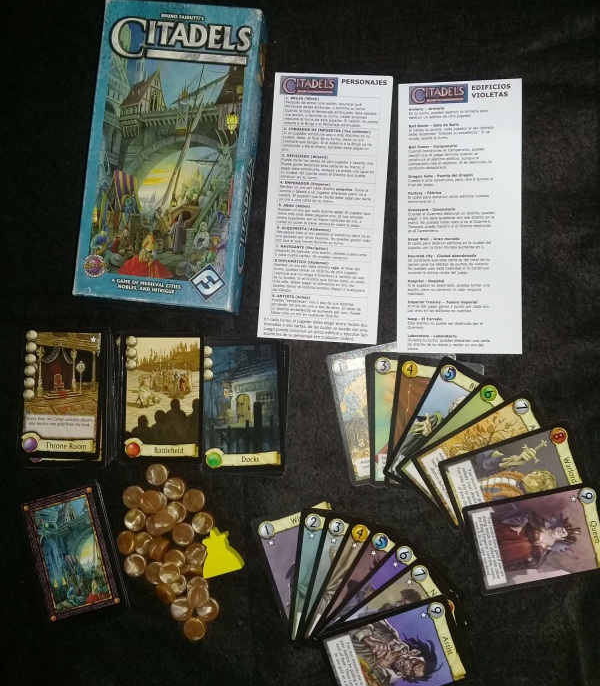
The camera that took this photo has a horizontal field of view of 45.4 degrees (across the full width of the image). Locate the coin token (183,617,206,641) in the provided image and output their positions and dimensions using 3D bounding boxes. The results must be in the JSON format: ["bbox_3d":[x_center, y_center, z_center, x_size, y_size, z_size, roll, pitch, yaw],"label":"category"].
[{"bbox_3d":[-0.072,0.198,0.494,0.015,0.005,0.015,0,86,7],"label":"coin token"}]

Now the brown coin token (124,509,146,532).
[{"bbox_3d":[-0.116,0.125,0.504,0.015,0.005,0.015,0,86,7],"label":"brown coin token"}]

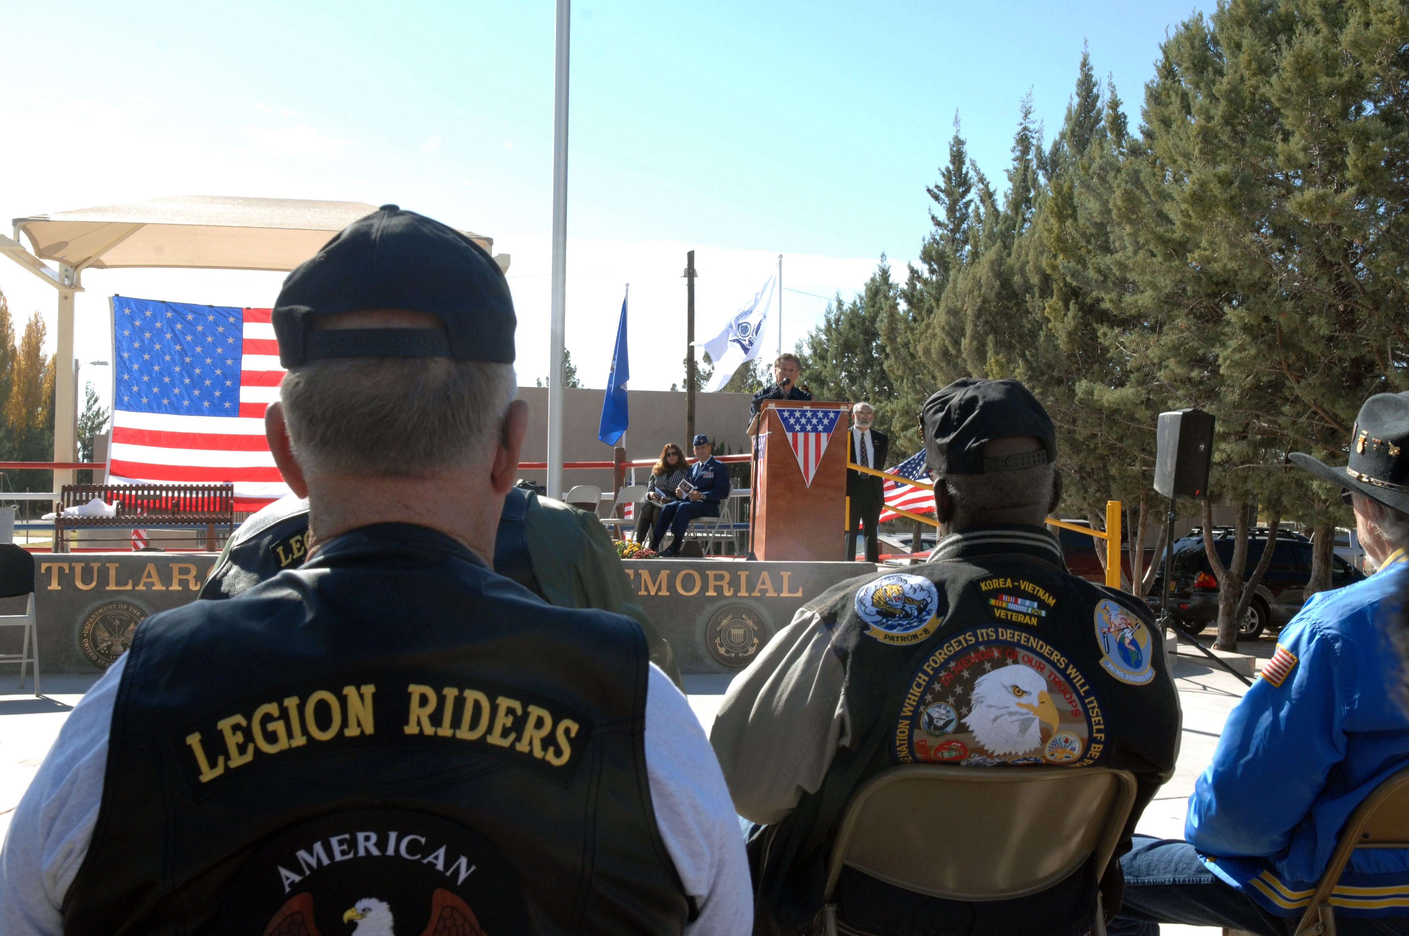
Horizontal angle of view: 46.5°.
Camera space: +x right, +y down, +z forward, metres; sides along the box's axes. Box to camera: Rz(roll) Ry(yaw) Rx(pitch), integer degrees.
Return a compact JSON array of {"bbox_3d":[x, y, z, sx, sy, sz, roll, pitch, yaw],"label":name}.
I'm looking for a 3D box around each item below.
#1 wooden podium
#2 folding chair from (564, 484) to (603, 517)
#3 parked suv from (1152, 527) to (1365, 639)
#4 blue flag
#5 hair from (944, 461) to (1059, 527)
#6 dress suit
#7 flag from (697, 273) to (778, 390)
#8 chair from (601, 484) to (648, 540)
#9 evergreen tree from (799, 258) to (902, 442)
[{"bbox_3d":[0.748,0.107,12.750,0.660,1.240,0.530,1,-2,-12],"label":"wooden podium"},{"bbox_3d":[-1.406,0.570,17.700,0.460,0.780,0.480,0,-2,29],"label":"folding chair"},{"bbox_3d":[9.683,1.945,27.317,4.500,1.720,1.840,2,-2,-19],"label":"parked suv"},{"bbox_3d":[-1.041,-1.122,18.700,0.370,1.740,0.320,1,-2,6],"label":"blue flag"},{"bbox_3d":[0.443,0.037,2.470,0.155,0.100,0.140,1,-2,-12],"label":"hair"},{"bbox_3d":[1.424,0.340,14.700,0.500,1.420,0.290,1,-2,6],"label":"dress suit"},{"bbox_3d":[0.321,-1.386,16.800,0.860,1.220,0.500,1,-2,-6],"label":"flag"},{"bbox_3d":[-0.832,0.572,17.600,0.460,0.780,0.480,0,-2,29],"label":"chair"},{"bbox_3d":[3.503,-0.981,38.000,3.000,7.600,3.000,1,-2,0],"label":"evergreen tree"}]

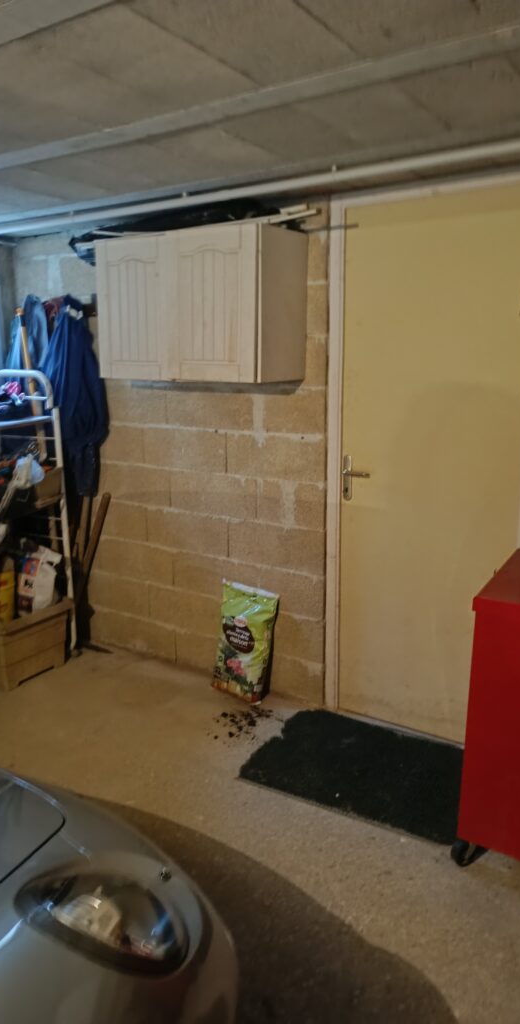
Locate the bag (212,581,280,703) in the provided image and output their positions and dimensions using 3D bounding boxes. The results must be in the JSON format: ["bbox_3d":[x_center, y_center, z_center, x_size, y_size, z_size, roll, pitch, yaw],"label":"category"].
[{"bbox_3d":[-0.066,0.597,3.256,0.295,0.500,0.120,8,12,32],"label":"bag"}]

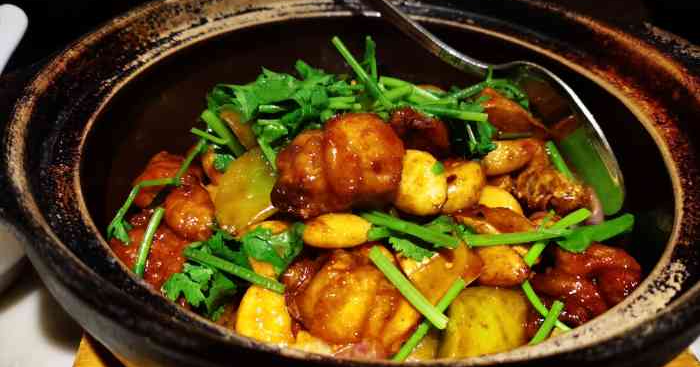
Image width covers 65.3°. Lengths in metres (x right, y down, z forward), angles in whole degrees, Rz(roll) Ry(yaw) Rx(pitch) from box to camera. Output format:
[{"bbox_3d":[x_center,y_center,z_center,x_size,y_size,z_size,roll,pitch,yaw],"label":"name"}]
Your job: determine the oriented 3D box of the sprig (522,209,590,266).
[{"bbox_3d":[0.081,0.021,0.211,0.040,0.005,0.005,-32,49,-24],"label":"sprig"}]

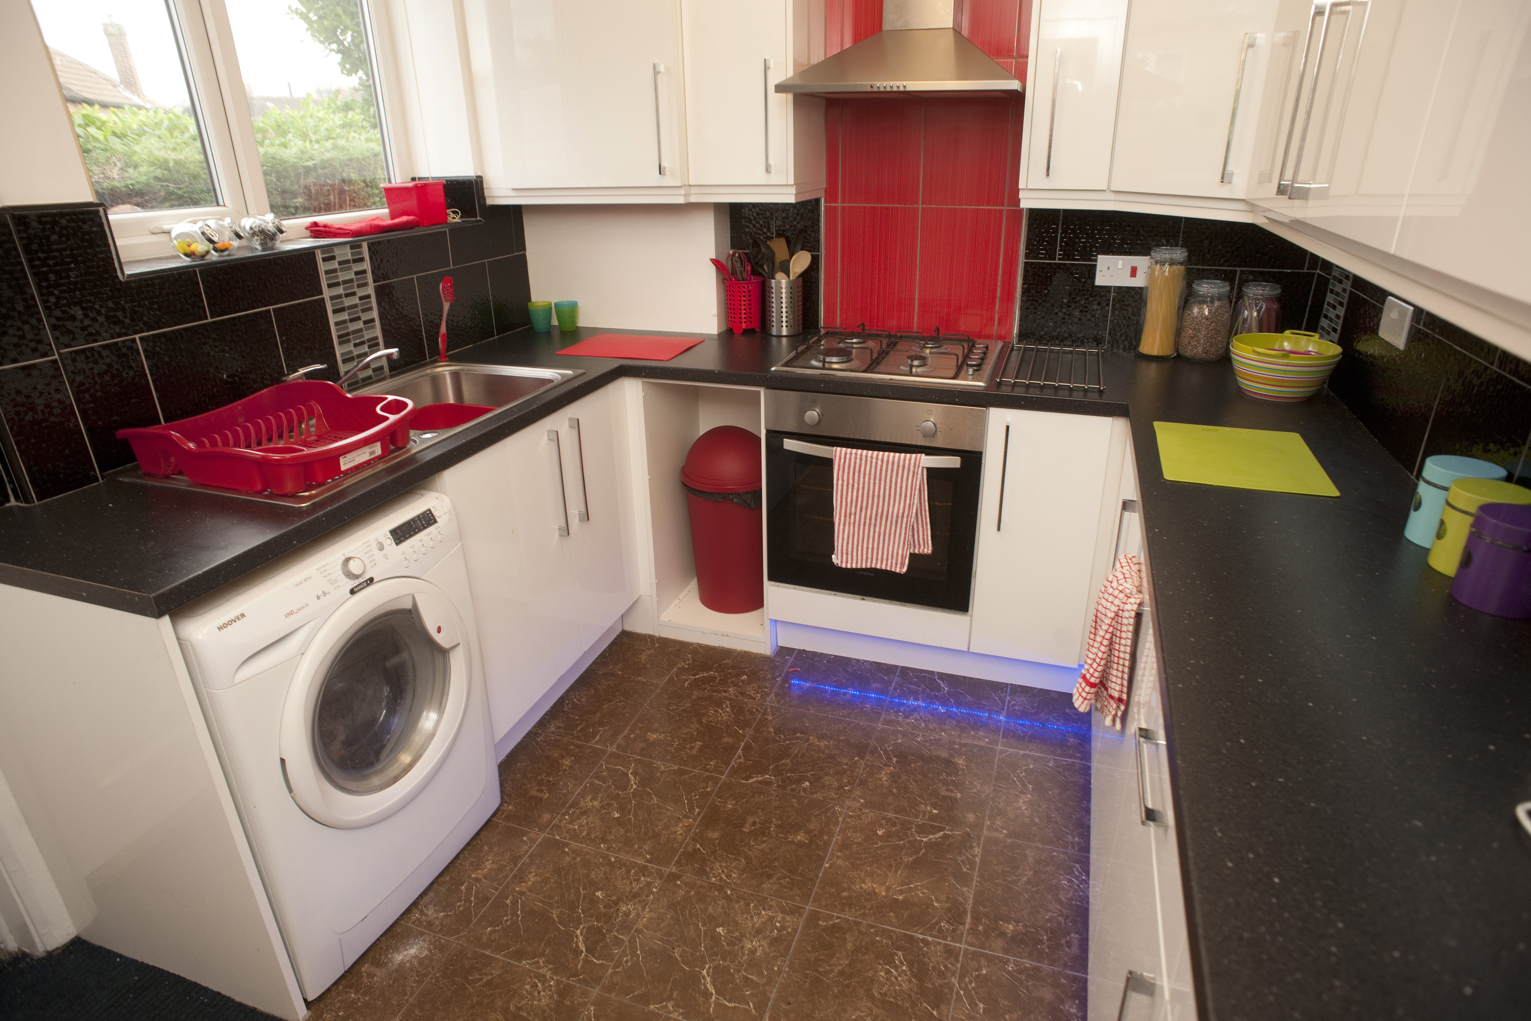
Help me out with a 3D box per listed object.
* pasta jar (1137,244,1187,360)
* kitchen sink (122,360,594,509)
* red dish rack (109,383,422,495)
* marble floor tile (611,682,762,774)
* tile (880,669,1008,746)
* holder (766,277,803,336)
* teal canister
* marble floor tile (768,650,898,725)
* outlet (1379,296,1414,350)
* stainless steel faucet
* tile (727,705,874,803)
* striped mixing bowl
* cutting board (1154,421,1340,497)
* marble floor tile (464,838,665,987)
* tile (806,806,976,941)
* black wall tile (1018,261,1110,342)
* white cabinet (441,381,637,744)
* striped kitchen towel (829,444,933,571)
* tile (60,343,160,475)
[{"bbox_3d":[1.160,-0.600,2.465,0.107,0.300,0.107,7,25,18],"label":"pasta jar"},{"bbox_3d":[-0.892,-0.155,2.064,0.475,0.165,1.000,7,25,18],"label":"kitchen sink"},{"bbox_3d":[-0.983,-0.163,1.770,0.420,0.105,0.430,7,24,18],"label":"red dish rack"},{"bbox_3d":[-0.209,0.609,2.386,0.325,0.010,0.325,7,24,18],"label":"marble floor tile"},{"bbox_3d":[0.529,0.563,2.473,0.330,0.010,0.325,7,25,18],"label":"tile"},{"bbox_3d":[0.065,-0.680,2.850,0.123,0.178,0.123,-1,23,0],"label":"holder"},{"bbox_3d":[1.068,-0.009,1.320,0.100,0.124,0.100,6,24,16],"label":"teal canister"},{"bbox_3d":[0.208,0.520,2.534,0.322,0.010,0.315,7,25,18],"label":"marble floor tile"},{"bbox_3d":[1.278,-0.383,1.731,0.012,0.086,0.143,7,24,18],"label":"outlet"},{"bbox_3d":[-1.033,-0.323,2.117,0.260,0.145,0.070,-12,26,-23],"label":"stainless steel faucet"},{"bbox_3d":[0.105,0.650,2.289,0.330,0.010,0.330,7,25,18],"label":"tile"},{"bbox_3d":[1.279,-0.339,2.102,0.240,0.102,0.240,7,25,18],"label":"striped mixing bowl"},{"bbox_3d":[0.932,-0.112,1.681,0.283,0.006,0.366,7,25,18],"label":"cutting board"},{"bbox_3d":[-0.425,0.855,1.835,0.330,0.010,0.330,7,25,18],"label":"marble floor tile"},{"bbox_3d":[0.302,0.803,1.906,0.325,0.010,0.325,7,24,18],"label":"tile"},{"bbox_3d":[0.914,-0.625,2.588,0.265,0.255,0.010,7,25,18],"label":"black wall tile"},{"bbox_3d":[-0.816,0.060,2.409,0.570,0.735,0.810,7,24,18],"label":"white cabinet"},{"bbox_3d":[0.318,0.001,2.322,0.272,0.348,0.055,7,24,18],"label":"striped kitchen towel"},{"bbox_3d":[-1.312,-0.215,1.726,0.010,0.248,0.155,7,25,18],"label":"tile"}]

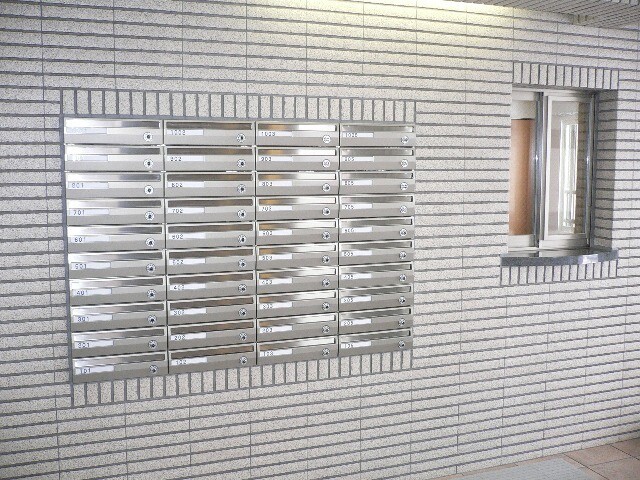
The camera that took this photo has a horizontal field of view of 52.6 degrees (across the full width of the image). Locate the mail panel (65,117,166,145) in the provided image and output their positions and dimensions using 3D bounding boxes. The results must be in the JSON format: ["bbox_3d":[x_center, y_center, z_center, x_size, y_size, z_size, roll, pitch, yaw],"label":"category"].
[{"bbox_3d":[-0.782,-0.409,2.452,0.356,0.099,0.100,-2,7,-20],"label":"mail panel"}]

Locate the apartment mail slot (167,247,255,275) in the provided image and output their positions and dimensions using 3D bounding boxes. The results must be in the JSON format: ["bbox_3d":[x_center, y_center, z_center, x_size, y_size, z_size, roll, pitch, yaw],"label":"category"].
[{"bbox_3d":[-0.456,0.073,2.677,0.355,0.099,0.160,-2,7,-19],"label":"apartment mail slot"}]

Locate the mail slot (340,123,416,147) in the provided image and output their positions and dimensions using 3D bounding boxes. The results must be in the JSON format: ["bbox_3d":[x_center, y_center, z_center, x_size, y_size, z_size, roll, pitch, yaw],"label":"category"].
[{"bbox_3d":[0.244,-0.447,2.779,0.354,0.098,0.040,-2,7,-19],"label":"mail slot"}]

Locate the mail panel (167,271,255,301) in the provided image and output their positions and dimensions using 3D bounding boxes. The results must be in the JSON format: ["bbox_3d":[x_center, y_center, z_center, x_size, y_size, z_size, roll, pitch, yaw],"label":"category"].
[{"bbox_3d":[-0.450,0.172,2.638,0.352,0.098,0.150,-2,7,-20],"label":"mail panel"}]

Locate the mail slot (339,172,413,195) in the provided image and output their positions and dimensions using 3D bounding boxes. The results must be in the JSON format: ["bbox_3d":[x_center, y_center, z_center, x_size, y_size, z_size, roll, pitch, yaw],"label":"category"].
[{"bbox_3d":[0.223,-0.250,2.834,0.352,0.098,0.150,-2,7,-20],"label":"mail slot"}]

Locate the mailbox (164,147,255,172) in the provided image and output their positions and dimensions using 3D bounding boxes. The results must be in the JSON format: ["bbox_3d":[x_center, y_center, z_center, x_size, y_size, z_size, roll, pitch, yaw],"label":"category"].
[{"bbox_3d":[-0.456,-0.327,2.630,0.355,0.099,0.160,-2,7,-19],"label":"mailbox"}]

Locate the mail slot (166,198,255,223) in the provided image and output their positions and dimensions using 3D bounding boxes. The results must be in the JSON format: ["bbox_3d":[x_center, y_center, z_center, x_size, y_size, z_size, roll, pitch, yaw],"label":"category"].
[{"bbox_3d":[-0.456,-0.127,2.654,0.355,0.099,0.160,-2,7,-19],"label":"mail slot"}]

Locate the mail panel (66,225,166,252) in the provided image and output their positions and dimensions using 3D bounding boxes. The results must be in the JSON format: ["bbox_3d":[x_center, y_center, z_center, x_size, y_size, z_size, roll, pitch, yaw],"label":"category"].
[{"bbox_3d":[-0.797,-0.015,2.551,0.355,0.099,0.160,-2,7,-19],"label":"mail panel"}]

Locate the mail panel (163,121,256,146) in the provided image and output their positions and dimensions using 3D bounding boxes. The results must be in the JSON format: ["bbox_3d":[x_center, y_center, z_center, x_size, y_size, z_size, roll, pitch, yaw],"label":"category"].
[{"bbox_3d":[-0.444,-0.421,2.574,0.356,0.099,0.100,-2,7,-20],"label":"mail panel"}]

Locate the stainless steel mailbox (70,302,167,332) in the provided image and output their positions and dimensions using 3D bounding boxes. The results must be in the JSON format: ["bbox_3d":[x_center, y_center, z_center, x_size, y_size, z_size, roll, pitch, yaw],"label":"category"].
[{"bbox_3d":[-0.783,0.289,2.528,0.356,0.099,0.100,-2,7,-20],"label":"stainless steel mailbox"}]

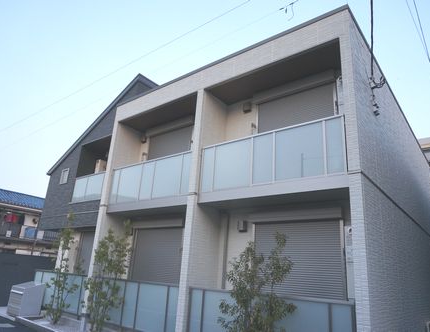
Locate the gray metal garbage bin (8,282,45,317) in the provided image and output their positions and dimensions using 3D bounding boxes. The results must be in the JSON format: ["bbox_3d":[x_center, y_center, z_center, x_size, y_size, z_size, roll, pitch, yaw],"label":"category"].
[{"bbox_3d":[-5.501,3.859,9.727,0.840,0.880,0.570,-11,-23,37],"label":"gray metal garbage bin"}]

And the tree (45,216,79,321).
[{"bbox_3d":[-4.128,2.785,9.178,0.800,2.890,0.800,-11,-23,37],"label":"tree"}]

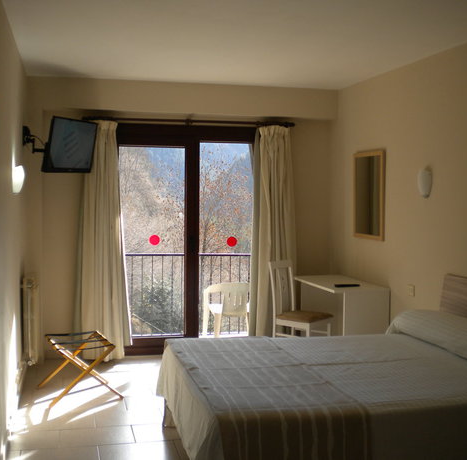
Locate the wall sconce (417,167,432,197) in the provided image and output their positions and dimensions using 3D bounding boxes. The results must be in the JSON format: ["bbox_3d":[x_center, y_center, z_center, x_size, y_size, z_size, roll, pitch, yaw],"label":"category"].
[{"bbox_3d":[1.361,-0.337,4.393,0.080,0.228,0.125,0,4,-15],"label":"wall sconce"}]

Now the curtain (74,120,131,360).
[{"bbox_3d":[-1.170,0.109,5.552,0.505,2.143,0.180,0,4,-12],"label":"curtain"}]

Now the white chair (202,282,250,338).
[{"bbox_3d":[-0.074,0.926,6.609,0.550,0.790,0.540,0,4,-15],"label":"white chair"}]

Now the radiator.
[{"bbox_3d":[-1.650,0.713,5.102,0.110,0.688,0.470,0,4,-15],"label":"radiator"}]

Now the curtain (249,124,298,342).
[{"bbox_3d":[0.388,0.093,5.869,0.453,2.164,0.170,0,4,-12],"label":"curtain"}]

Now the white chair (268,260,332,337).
[{"bbox_3d":[0.574,0.736,5.349,0.460,0.950,0.420,3,4,35],"label":"white chair"}]

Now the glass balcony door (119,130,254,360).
[{"bbox_3d":[-0.417,0.093,5.837,1.400,2.153,0.100,0,4,-12],"label":"glass balcony door"}]

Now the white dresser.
[{"bbox_3d":[0.908,0.835,5.341,0.520,0.760,0.860,0,4,-15],"label":"white dresser"}]

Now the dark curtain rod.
[{"bbox_3d":[-0.383,-0.977,5.642,1.944,0.060,0.080,0,4,-12],"label":"dark curtain rod"}]

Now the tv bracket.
[{"bbox_3d":[-1.607,-0.743,5.081,0.250,0.215,0.170,0,4,-15],"label":"tv bracket"}]

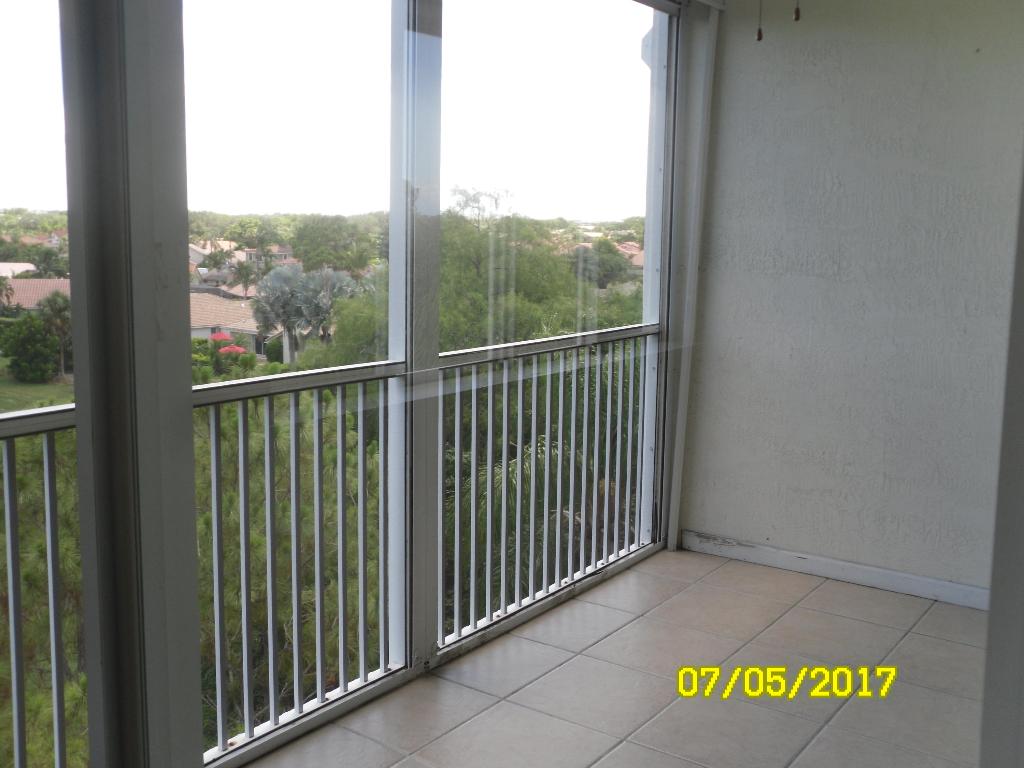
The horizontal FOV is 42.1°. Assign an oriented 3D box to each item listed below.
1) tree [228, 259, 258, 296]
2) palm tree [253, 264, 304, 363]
[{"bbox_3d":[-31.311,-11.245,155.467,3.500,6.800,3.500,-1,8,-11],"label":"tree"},{"bbox_3d":[-20.759,-6.107,118.598,4.700,8.700,4.700,-1,8,-10],"label":"palm tree"}]

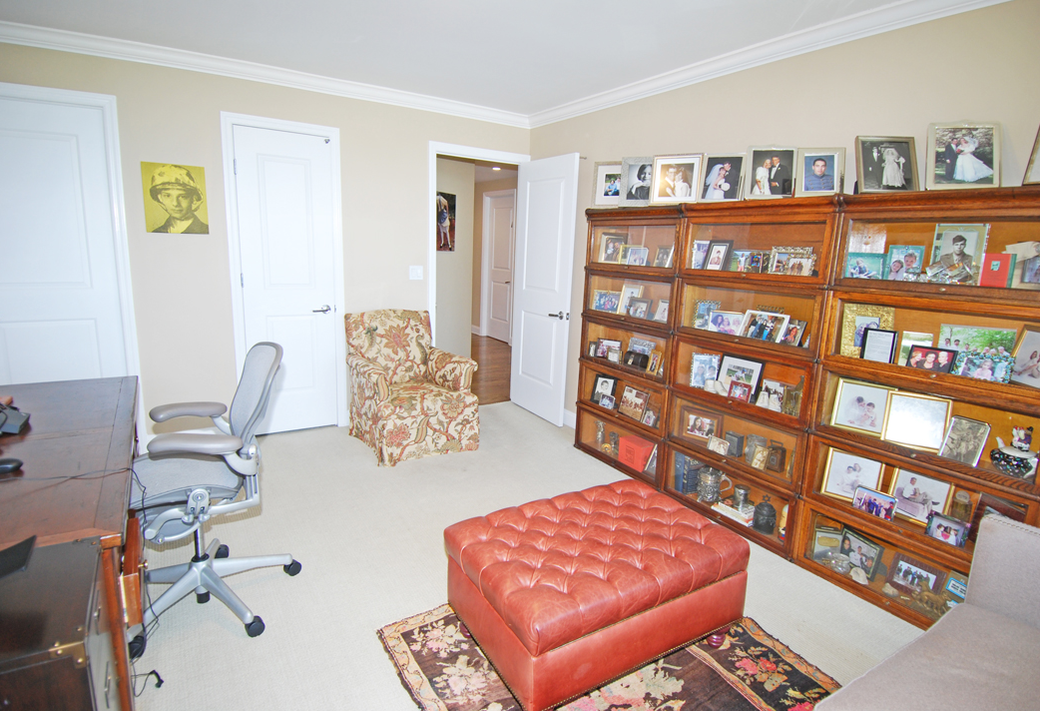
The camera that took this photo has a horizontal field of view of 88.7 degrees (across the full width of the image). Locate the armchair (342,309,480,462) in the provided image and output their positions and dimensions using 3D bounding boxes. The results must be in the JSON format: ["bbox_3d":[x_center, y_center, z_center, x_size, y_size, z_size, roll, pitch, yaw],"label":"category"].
[{"bbox_3d":[-0.779,0.163,3.718,0.695,0.896,0.806,-5,14,-33],"label":"armchair"}]

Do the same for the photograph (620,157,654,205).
[{"bbox_3d":[0.732,-1.038,3.210,0.247,0.314,0.030,5,-1,14],"label":"photograph"}]

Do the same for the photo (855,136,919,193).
[{"bbox_3d":[1.454,-0.743,2.110,0.224,0.257,0.035,4,-10,8],"label":"photo"}]

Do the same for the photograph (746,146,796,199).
[{"bbox_3d":[1.168,-0.842,2.481,0.211,0.253,0.030,6,0,17],"label":"photograph"}]

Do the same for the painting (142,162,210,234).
[{"bbox_3d":[-2.095,-0.952,3.242,0.340,0.414,0.025,-5,14,-33],"label":"painting"}]

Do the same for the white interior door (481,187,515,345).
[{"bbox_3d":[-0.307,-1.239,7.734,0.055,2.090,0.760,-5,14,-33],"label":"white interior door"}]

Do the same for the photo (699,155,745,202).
[{"bbox_3d":[1.036,-0.898,2.718,0.214,0.261,0.030,7,-2,21],"label":"photo"}]

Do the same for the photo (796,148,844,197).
[{"bbox_3d":[1.298,-0.783,2.304,0.192,0.223,0.030,5,-1,16],"label":"photo"}]

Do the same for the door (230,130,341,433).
[{"bbox_3d":[-1.610,-0.475,3.704,0.605,2.060,0.045,-5,14,-33],"label":"door"}]

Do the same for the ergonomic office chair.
[{"bbox_3d":[-1.148,0.451,1.925,0.655,1.007,0.665,-5,14,-33],"label":"ergonomic office chair"}]

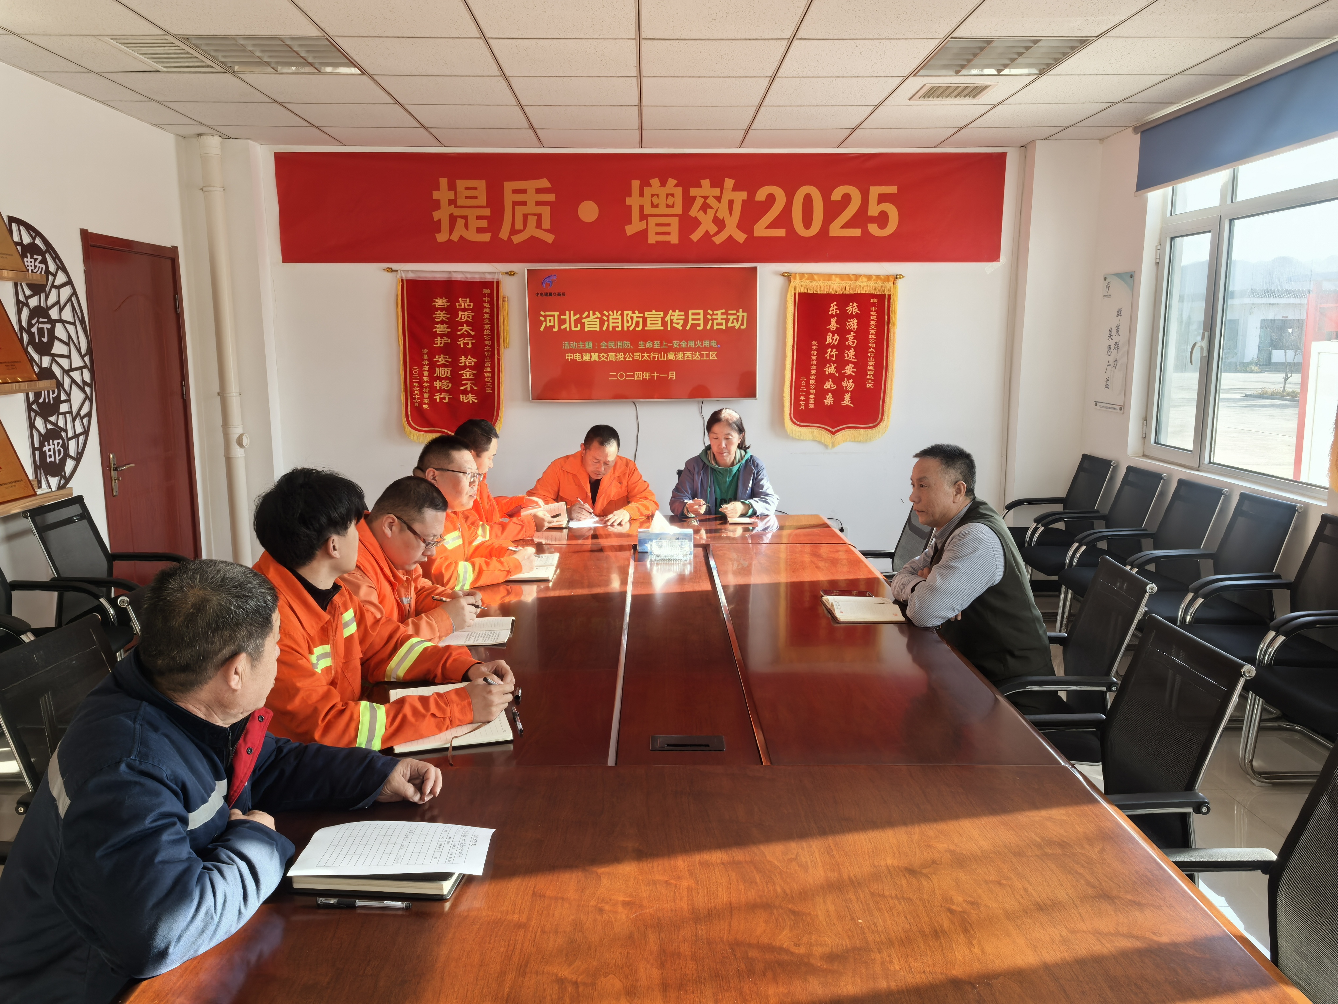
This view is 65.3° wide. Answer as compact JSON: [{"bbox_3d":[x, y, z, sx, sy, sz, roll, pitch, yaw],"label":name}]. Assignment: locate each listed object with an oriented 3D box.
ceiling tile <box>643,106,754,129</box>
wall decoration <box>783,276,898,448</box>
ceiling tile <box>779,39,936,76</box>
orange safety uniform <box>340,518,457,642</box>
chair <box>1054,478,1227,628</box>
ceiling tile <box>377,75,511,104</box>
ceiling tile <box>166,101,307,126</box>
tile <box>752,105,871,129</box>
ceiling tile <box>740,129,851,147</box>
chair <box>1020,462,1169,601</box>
[{"bbox_3d":[0.150,-2.046,5.533,0.600,0.020,0.600,0,9,-1],"label":"ceiling tile"},{"bbox_3d":[1.102,-0.886,6.661,0.720,1.100,0.030,0,9,-1],"label":"wall decoration"},{"bbox_3d":[0.778,-1.851,4.348,0.600,0.020,0.600,0,9,-1],"label":"ceiling tile"},{"bbox_3d":[-0.855,0.254,3.210,0.460,0.460,0.550,1,9,8],"label":"orange safety uniform"},{"bbox_3d":[2.221,0.374,4.956,0.600,0.910,0.540,0,9,-1],"label":"chair"},{"bbox_3d":[-1.037,-1.936,4.894,0.600,0.020,0.600,0,9,-1],"label":"ceiling tile"},{"bbox_3d":[-2.246,-2.025,5.461,0.600,0.020,0.590,0,9,-1],"label":"ceiling tile"},{"bbox_3d":[0.747,-2.042,5.532,0.600,0.020,0.600,0,9,-1],"label":"tile"},{"bbox_3d":[0.731,-2.135,6.109,0.600,0.020,0.570,0,9,-1],"label":"ceiling tile"},{"bbox_3d":[2.232,0.290,5.486,0.610,0.920,0.540,0,9,-1],"label":"chair"}]

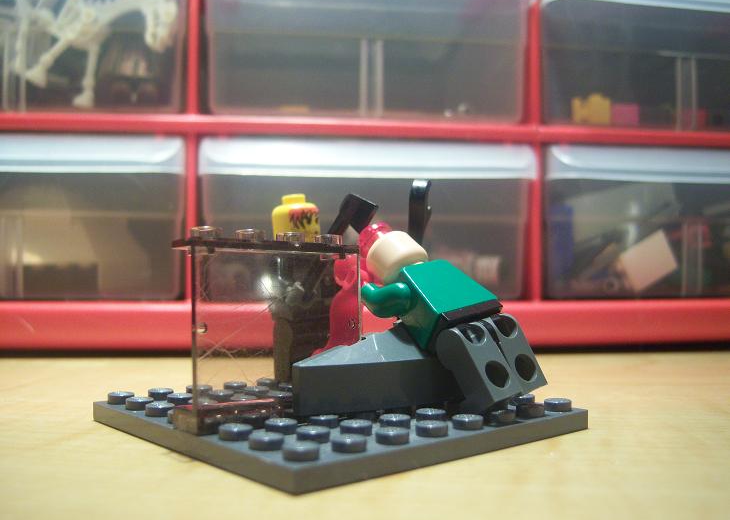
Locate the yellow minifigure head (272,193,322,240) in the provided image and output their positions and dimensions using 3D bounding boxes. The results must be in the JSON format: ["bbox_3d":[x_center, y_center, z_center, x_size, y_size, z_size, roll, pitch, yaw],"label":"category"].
[{"bbox_3d":[-0.014,-0.008,0.159,0.010,0.011,0.010,-4,-1,7],"label":"yellow minifigure head"}]

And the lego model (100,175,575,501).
[{"bbox_3d":[-0.005,0.007,0.138,0.064,0.045,0.064,1,-2,-41],"label":"lego model"}]

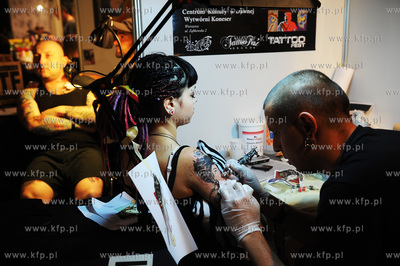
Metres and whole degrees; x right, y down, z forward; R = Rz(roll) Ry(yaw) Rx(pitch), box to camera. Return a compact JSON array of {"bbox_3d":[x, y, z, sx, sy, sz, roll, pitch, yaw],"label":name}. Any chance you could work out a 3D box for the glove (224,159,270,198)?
[{"bbox_3d":[0.129,0.125,1.330,0.150,0.075,0.085,34,9,12],"label":"glove"}]

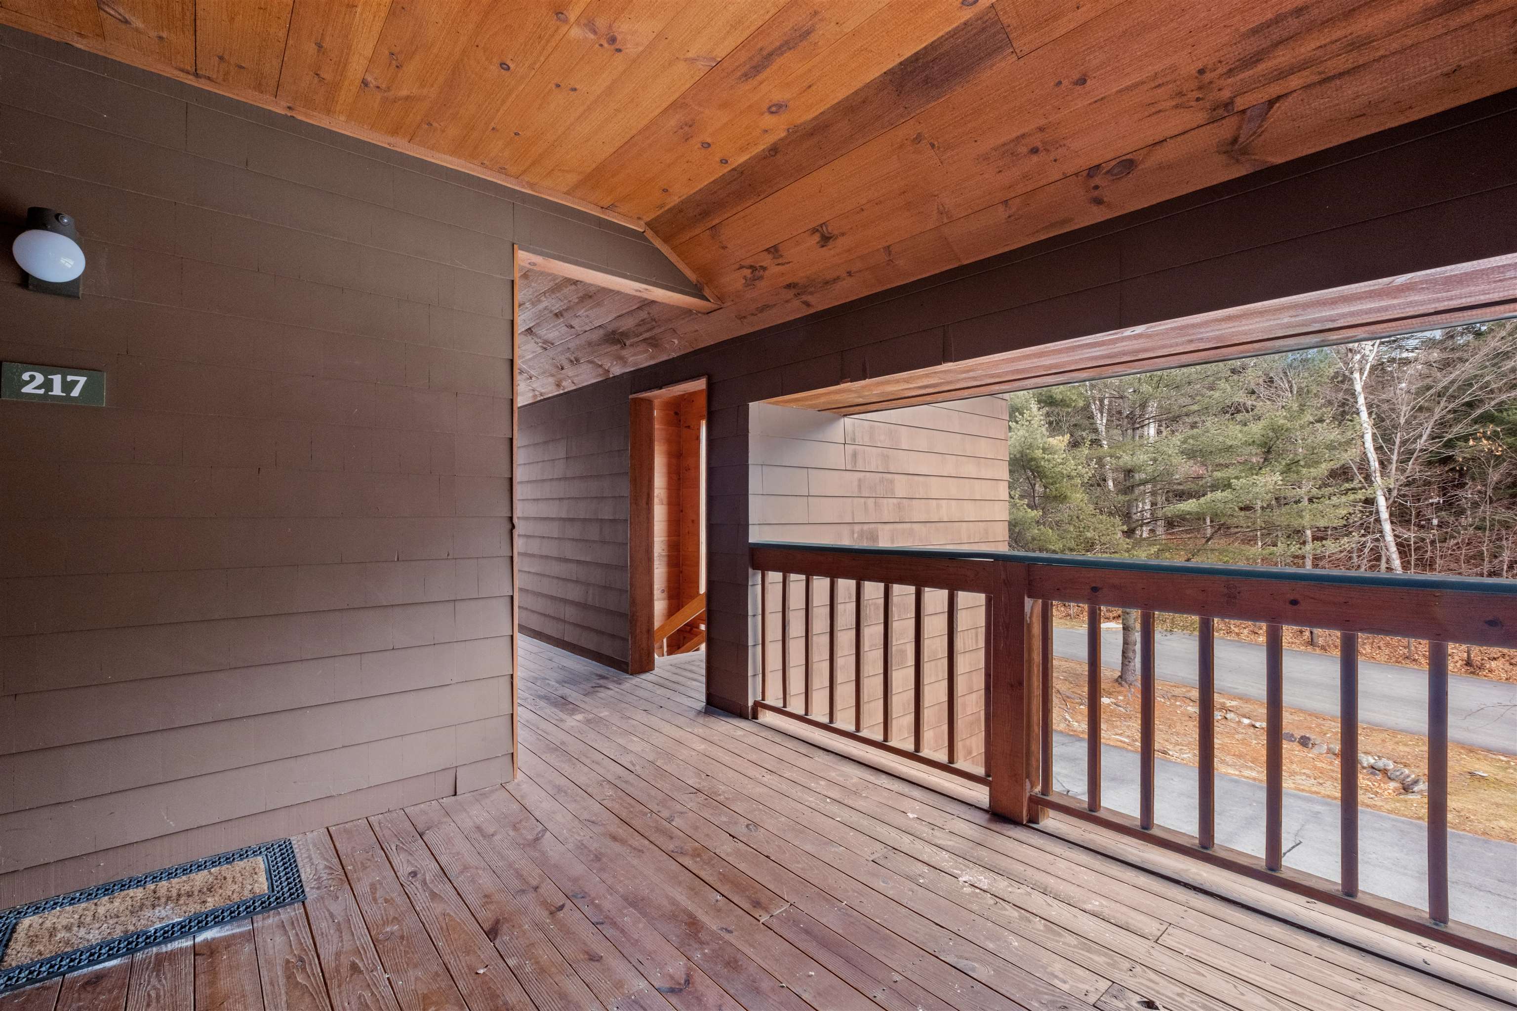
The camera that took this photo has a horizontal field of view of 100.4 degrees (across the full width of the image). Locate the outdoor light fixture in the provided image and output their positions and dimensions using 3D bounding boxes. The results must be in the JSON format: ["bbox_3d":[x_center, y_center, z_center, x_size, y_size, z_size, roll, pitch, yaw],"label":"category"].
[{"bbox_3d":[-2.198,-0.795,1.965,0.155,0.239,0.199,1,-2,-41],"label":"outdoor light fixture"}]

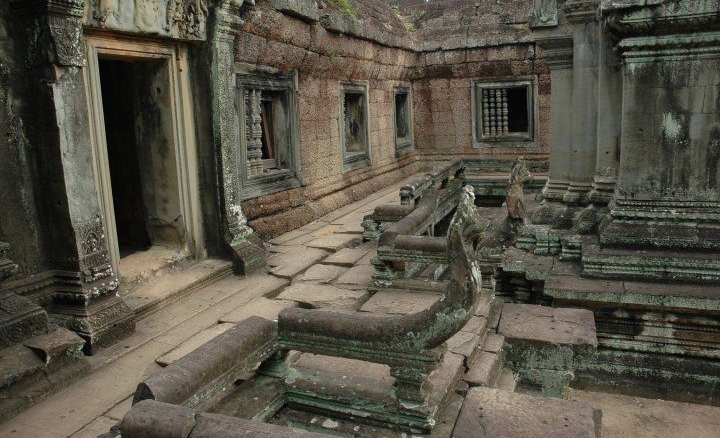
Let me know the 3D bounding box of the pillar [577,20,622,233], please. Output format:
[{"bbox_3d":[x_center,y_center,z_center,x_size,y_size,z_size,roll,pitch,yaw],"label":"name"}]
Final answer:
[{"bbox_3d":[2.380,-0.907,5.425,0.421,2.071,0.412,2,12,21],"label":"pillar"}]

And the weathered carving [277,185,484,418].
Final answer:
[{"bbox_3d":[0.101,0.433,3.156,1.213,1.254,0.363,2,12,21],"label":"weathered carving"}]

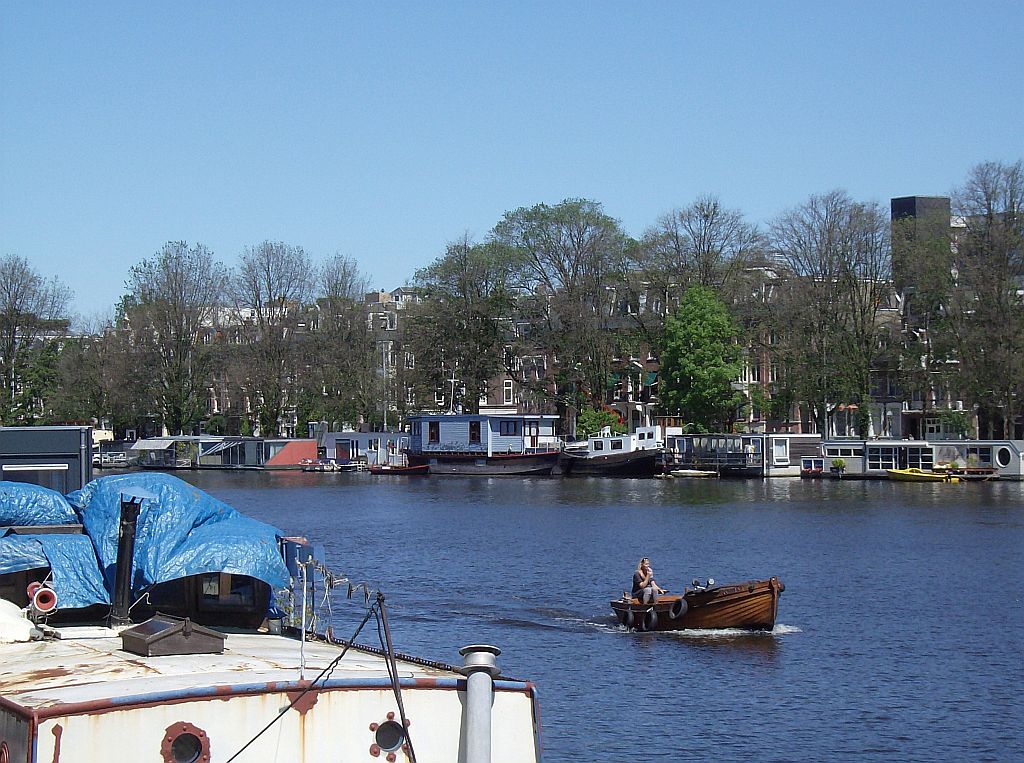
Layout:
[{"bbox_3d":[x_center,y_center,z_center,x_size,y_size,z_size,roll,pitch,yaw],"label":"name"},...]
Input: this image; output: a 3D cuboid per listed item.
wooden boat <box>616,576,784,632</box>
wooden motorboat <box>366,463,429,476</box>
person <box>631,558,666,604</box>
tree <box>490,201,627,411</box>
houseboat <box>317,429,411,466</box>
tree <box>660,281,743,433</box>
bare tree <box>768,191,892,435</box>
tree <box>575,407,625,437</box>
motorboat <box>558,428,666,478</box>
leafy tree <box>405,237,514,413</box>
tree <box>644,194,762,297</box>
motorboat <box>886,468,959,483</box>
[{"bbox_3d":[3.785,4.518,64.000,4.600,1.200,1.850,-1,-1,43],"label":"wooden boat"},{"bbox_3d":[-8.867,6.836,249.000,5.100,0.940,1.800,0,-1,25],"label":"wooden motorboat"},{"bbox_3d":[2.800,4.205,64.900,0.800,1.220,0.520,-1,-1,40],"label":"person"},{"bbox_3d":[3.910,-4.484,257.035,10.964,20.537,10.964,0,-1,0],"label":"tree"},{"bbox_3d":[-11.147,5.746,259.727,9.040,3.144,4.500,-1,-1,42],"label":"houseboat"},{"bbox_3d":[14.615,-0.916,245.849,6.633,13.129,6.633,0,-1,0],"label":"tree"},{"bbox_3d":[24.581,-4.476,246.000,9.300,20.530,9.500,0,-1,0],"label":"bare tree"},{"bbox_3d":[6.973,3.825,254.000,3.700,3.670,3.900,0,-1,0],"label":"tree"},{"bbox_3d":[7.454,5.327,240.000,8.400,3.880,3.000,0,-1,22],"label":"motorboat"},{"bbox_3d":[-4.414,-3.027,268.000,9.000,18.330,9.000,0,-1,0],"label":"leafy tree"},{"bbox_3d":[14.990,-4.472,249.572,9.237,20.330,9.237,0,-1,0],"label":"tree"},{"bbox_3d":[29.235,6.684,227.000,5.200,0.980,1.900,0,-1,20],"label":"motorboat"}]

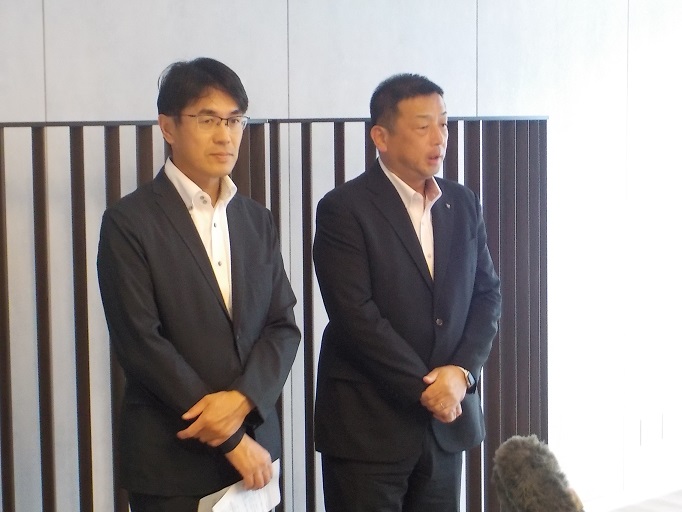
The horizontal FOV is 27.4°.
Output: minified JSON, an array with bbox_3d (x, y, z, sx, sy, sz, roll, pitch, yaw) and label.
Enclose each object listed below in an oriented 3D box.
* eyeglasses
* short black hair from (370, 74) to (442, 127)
[{"bbox_3d":[-0.283,-0.283,2.978,0.138,0.042,0.140,-4,8,-34],"label":"eyeglasses"},{"bbox_3d":[0.155,-0.341,3.260,0.168,0.165,0.190,-4,8,-40],"label":"short black hair"}]

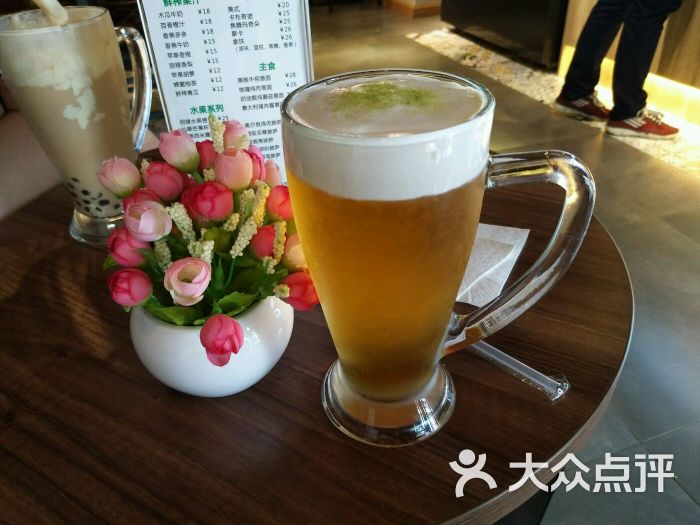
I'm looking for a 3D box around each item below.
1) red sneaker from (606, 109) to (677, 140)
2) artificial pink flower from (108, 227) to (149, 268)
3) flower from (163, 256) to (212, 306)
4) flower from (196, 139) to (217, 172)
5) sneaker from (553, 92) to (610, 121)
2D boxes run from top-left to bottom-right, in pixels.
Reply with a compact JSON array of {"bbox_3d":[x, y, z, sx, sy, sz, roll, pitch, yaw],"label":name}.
[{"bbox_3d":[1.343,-0.632,2.394,0.290,0.106,0.105,10,37,19],"label":"red sneaker"},{"bbox_3d":[-0.122,-0.008,0.289,0.023,0.022,0.022,31,20,-34],"label":"artificial pink flower"},{"bbox_3d":[-0.084,0.010,0.271,0.025,0.024,0.024,-1,15,3],"label":"flower"},{"bbox_3d":[-0.083,-0.061,0.303,0.021,0.022,0.021,-7,30,0],"label":"flower"},{"bbox_3d":[1.188,-0.802,2.645,0.105,0.106,0.290,-30,42,-33],"label":"sneaker"}]

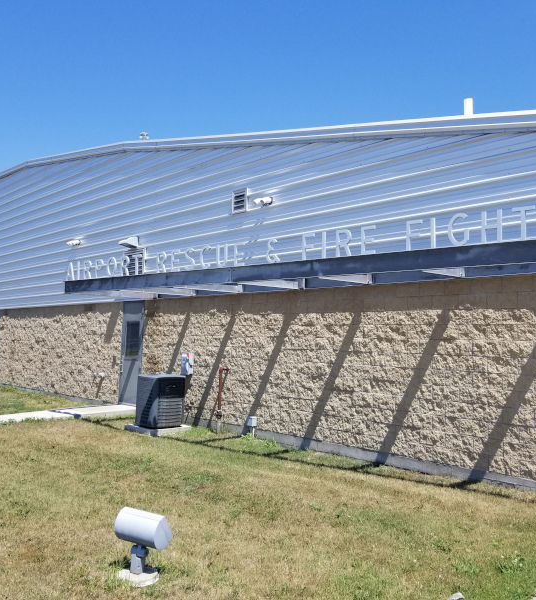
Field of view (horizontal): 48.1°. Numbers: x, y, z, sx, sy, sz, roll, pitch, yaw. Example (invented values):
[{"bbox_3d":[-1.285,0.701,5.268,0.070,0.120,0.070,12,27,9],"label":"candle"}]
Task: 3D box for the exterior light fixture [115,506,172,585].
[{"bbox_3d":[-0.920,1.796,4.396,0.390,0.490,0.290,-2,-5,35],"label":"exterior light fixture"}]

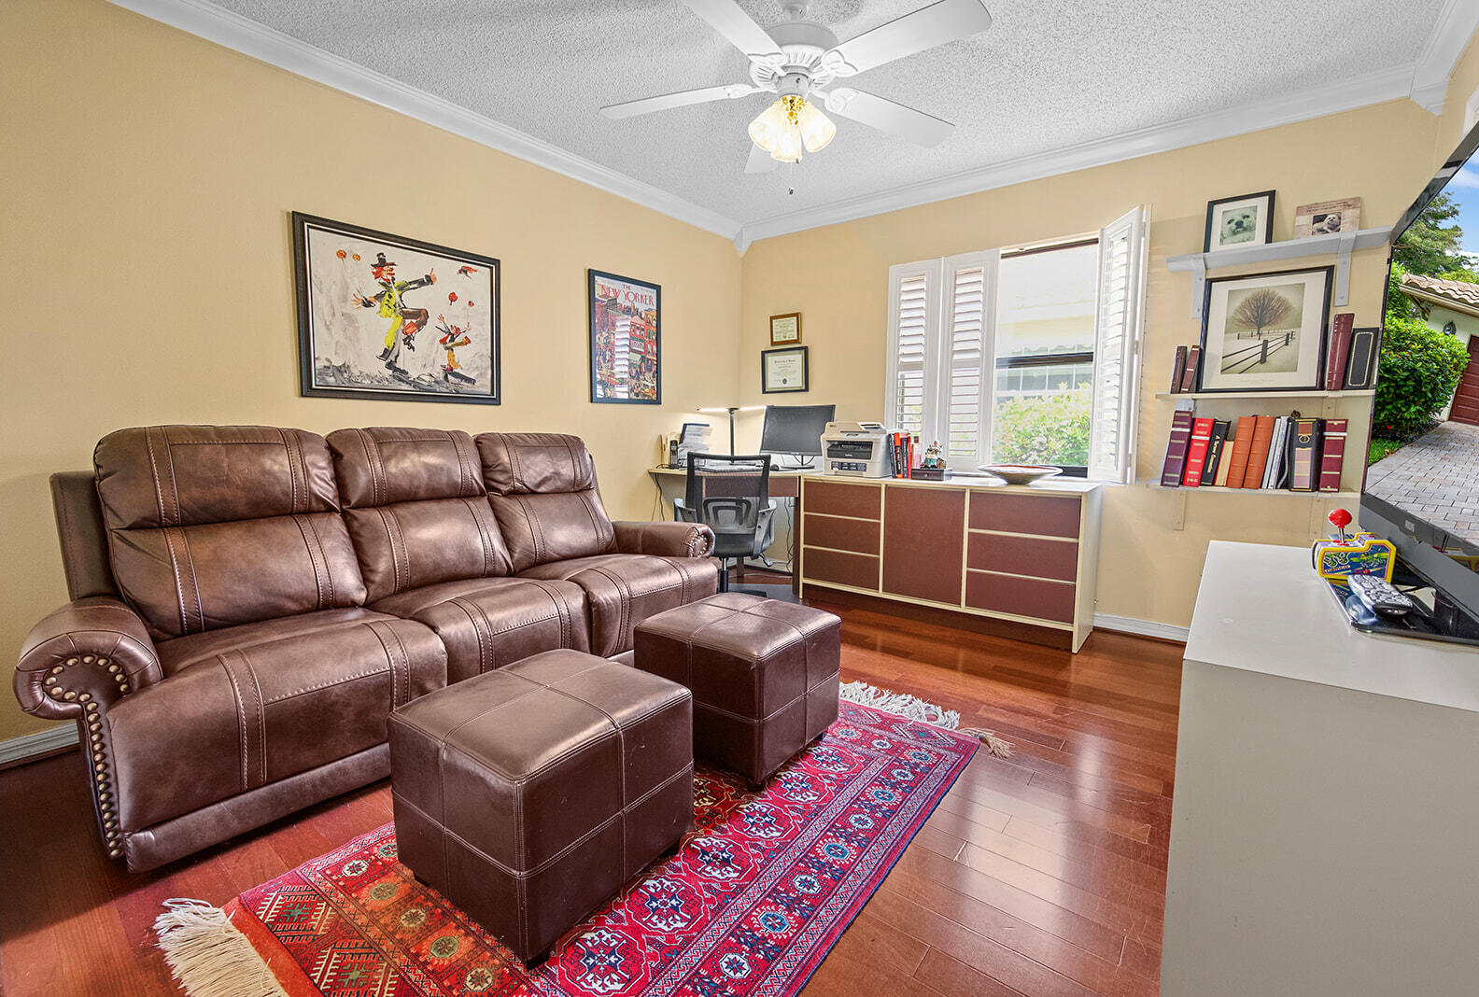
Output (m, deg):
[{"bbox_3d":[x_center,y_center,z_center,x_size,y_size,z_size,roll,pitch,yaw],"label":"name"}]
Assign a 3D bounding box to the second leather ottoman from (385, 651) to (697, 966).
[{"bbox_3d":[-0.447,0.644,1.450,0.470,0.425,0.470,5,7,35],"label":"second leather ottoman"}]

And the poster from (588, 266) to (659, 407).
[{"bbox_3d":[-0.666,-0.920,3.656,0.030,0.718,0.540,5,8,38],"label":"poster"}]

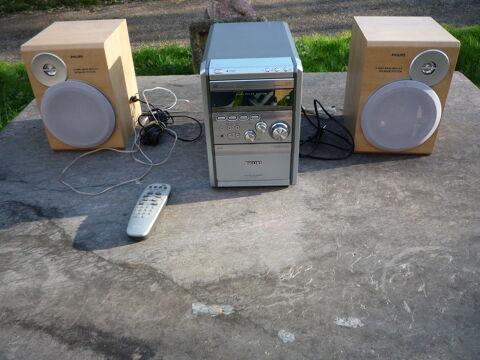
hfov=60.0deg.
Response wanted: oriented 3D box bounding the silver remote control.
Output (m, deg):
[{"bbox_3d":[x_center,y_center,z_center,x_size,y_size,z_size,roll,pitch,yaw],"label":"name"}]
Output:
[{"bbox_3d":[-0.169,0.059,0.788,0.055,0.021,0.162,2,34,6],"label":"silver remote control"}]

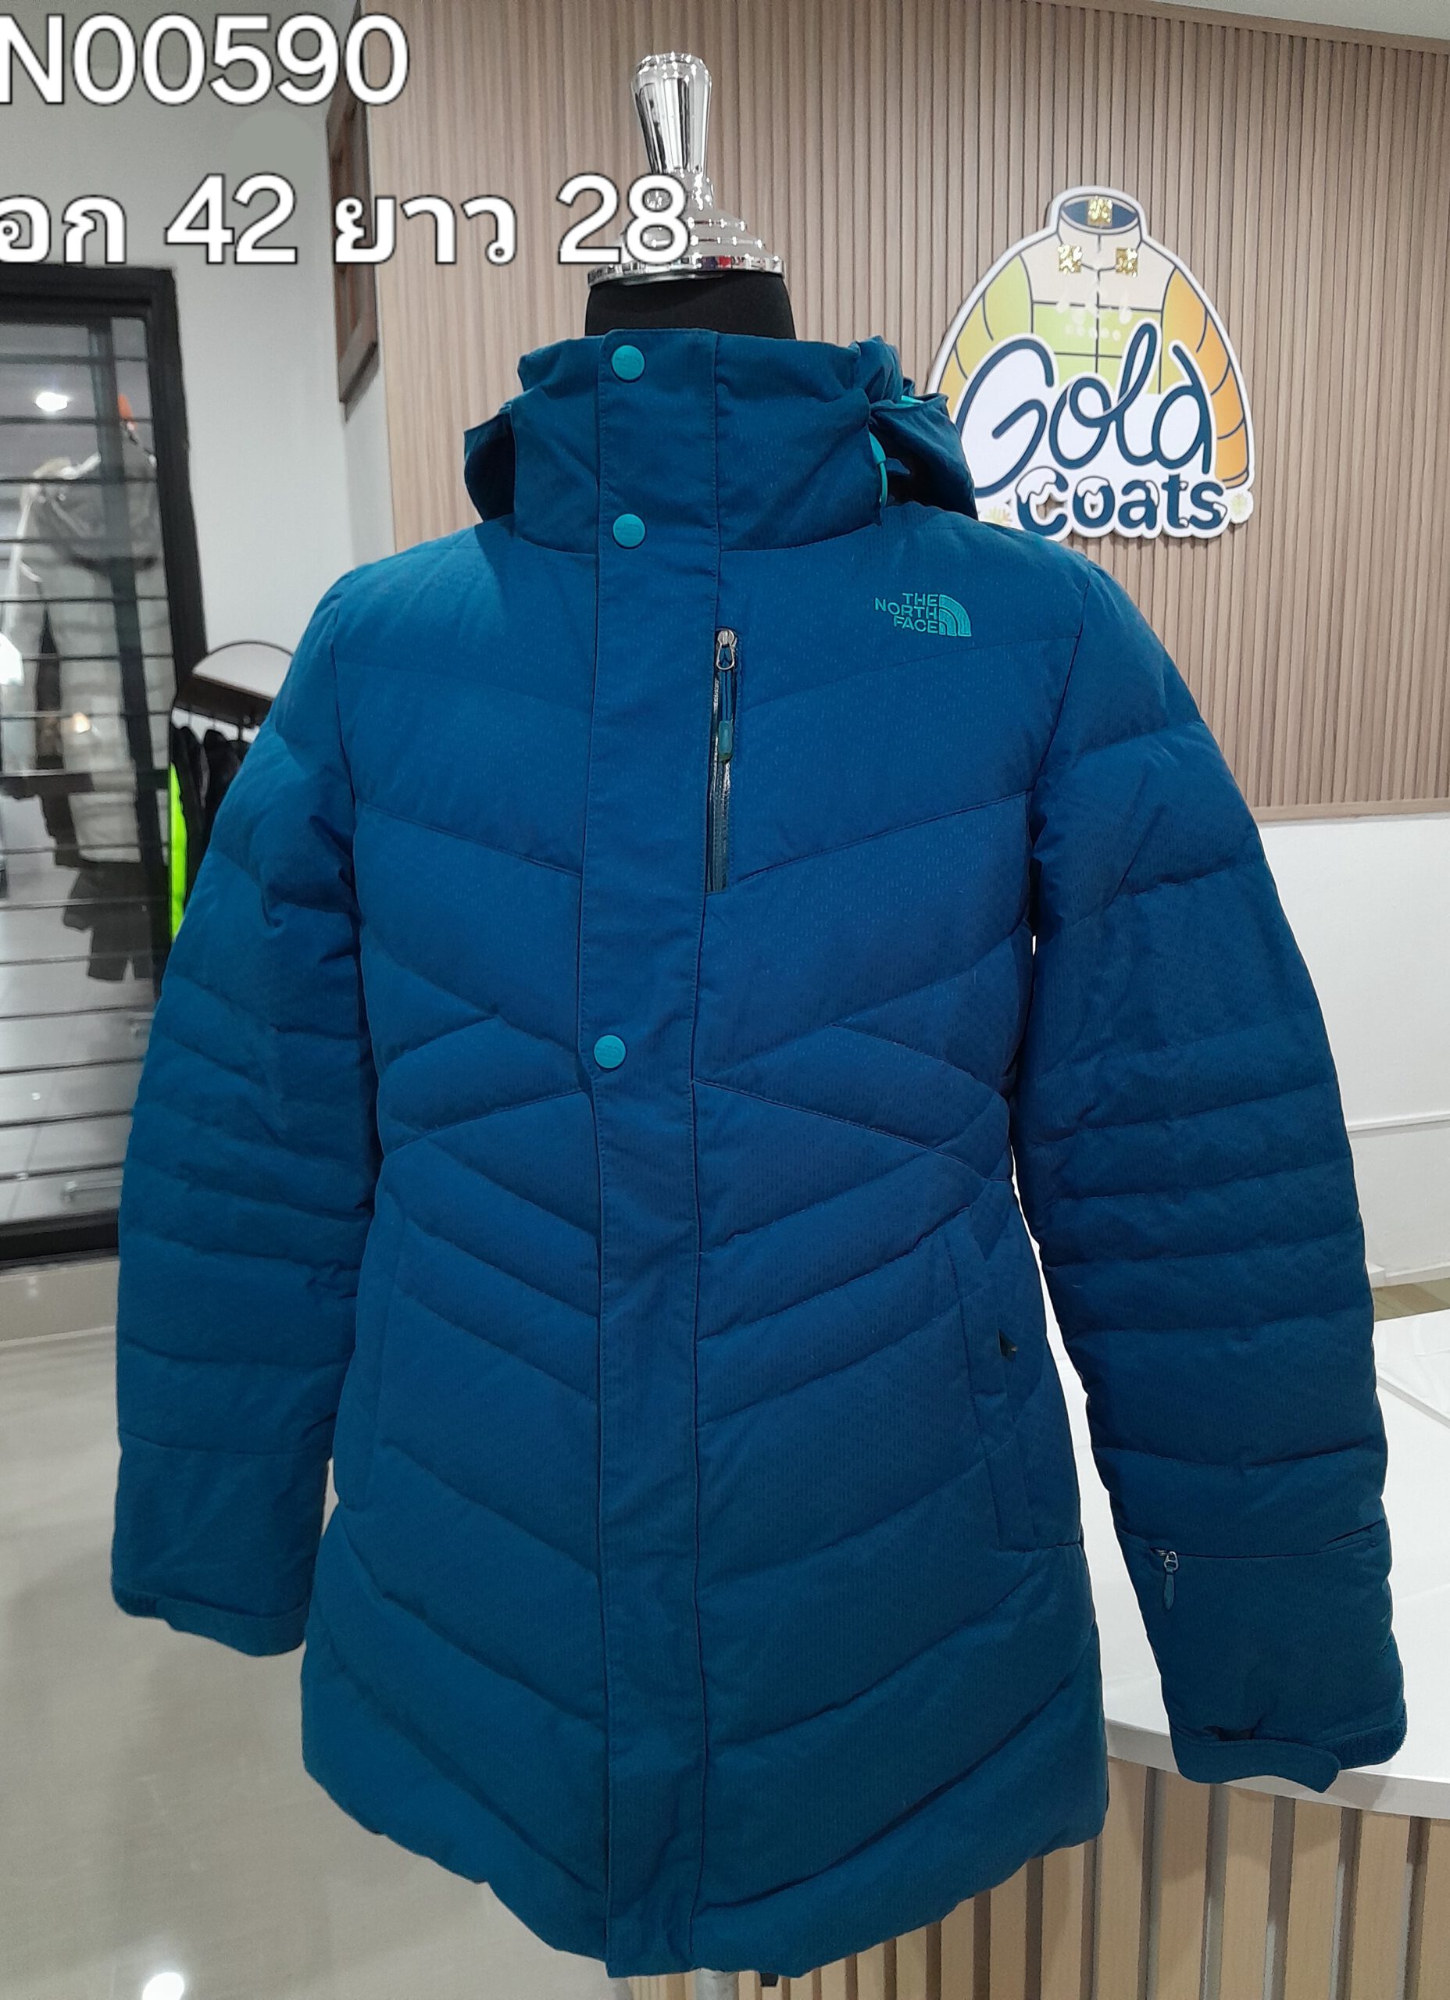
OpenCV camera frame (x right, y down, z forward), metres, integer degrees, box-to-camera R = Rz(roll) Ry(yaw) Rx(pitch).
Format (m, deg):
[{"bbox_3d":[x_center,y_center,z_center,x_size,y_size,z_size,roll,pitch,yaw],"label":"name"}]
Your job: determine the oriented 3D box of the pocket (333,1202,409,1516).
[{"bbox_3d":[-0.192,0.194,0.818,0.014,0.170,0.029,2,8,-41],"label":"pocket"}]

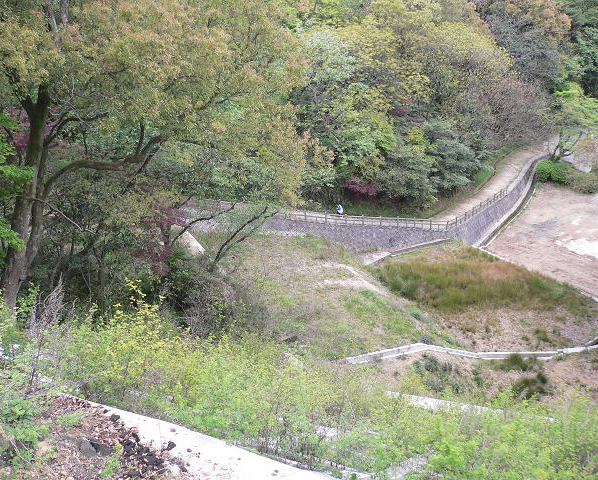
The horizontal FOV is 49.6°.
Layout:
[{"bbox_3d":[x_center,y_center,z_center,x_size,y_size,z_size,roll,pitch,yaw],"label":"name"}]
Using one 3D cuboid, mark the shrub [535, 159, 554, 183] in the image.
[{"bbox_3d":[29.213,-8.270,77.000,2.100,2.500,2.100,3,17,10],"label":"shrub"}]

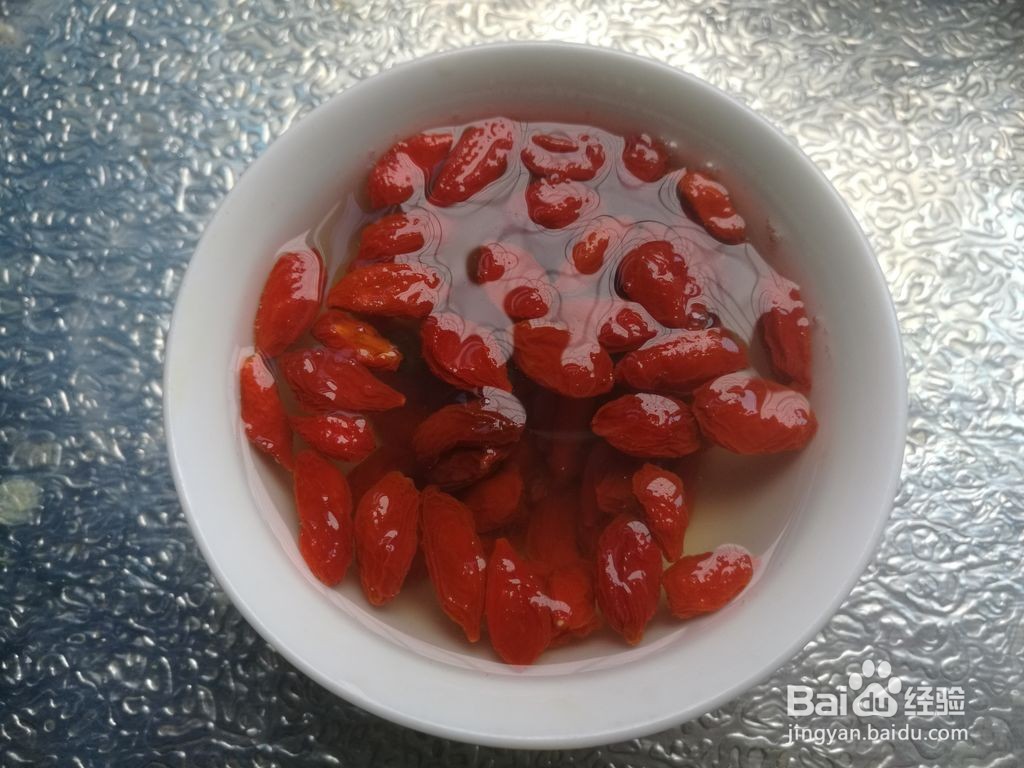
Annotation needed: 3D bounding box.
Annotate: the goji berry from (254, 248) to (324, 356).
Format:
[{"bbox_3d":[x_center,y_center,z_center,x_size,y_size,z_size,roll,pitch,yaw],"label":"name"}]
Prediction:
[{"bbox_3d":[-0.037,-0.013,0.132,0.009,0.008,0.020,16,73,5],"label":"goji berry"}]

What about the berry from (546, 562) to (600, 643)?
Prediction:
[{"bbox_3d":[0.009,0.034,0.127,0.009,0.008,0.013,-2,73,-1],"label":"berry"}]

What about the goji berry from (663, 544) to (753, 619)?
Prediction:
[{"bbox_3d":[0.030,0.031,0.124,0.015,0.008,0.009,-22,74,-7],"label":"goji berry"}]

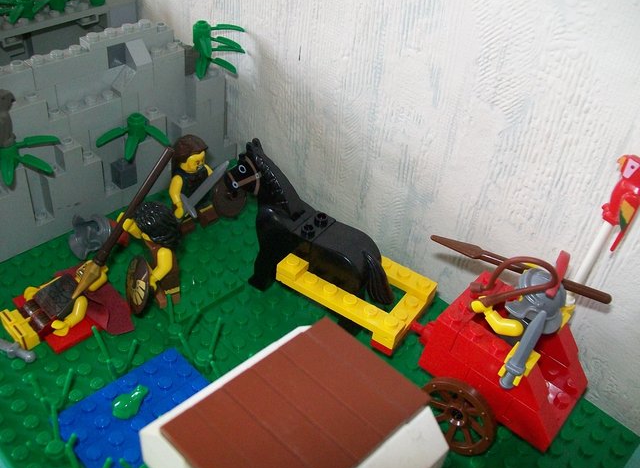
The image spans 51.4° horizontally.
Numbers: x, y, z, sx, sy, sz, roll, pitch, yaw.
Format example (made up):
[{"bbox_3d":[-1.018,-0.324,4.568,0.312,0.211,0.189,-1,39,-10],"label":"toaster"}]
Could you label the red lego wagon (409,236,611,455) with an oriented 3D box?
[{"bbox_3d":[0.059,0.036,0.219,0.063,0.057,0.050,30,43,27],"label":"red lego wagon"}]

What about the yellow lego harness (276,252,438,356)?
[{"bbox_3d":[0.013,0.018,0.237,0.048,0.014,0.032,26,41,23],"label":"yellow lego harness"}]

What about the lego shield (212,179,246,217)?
[{"bbox_3d":[-0.038,-0.016,0.280,0.005,0.020,0.020,10,33,38],"label":"lego shield"}]

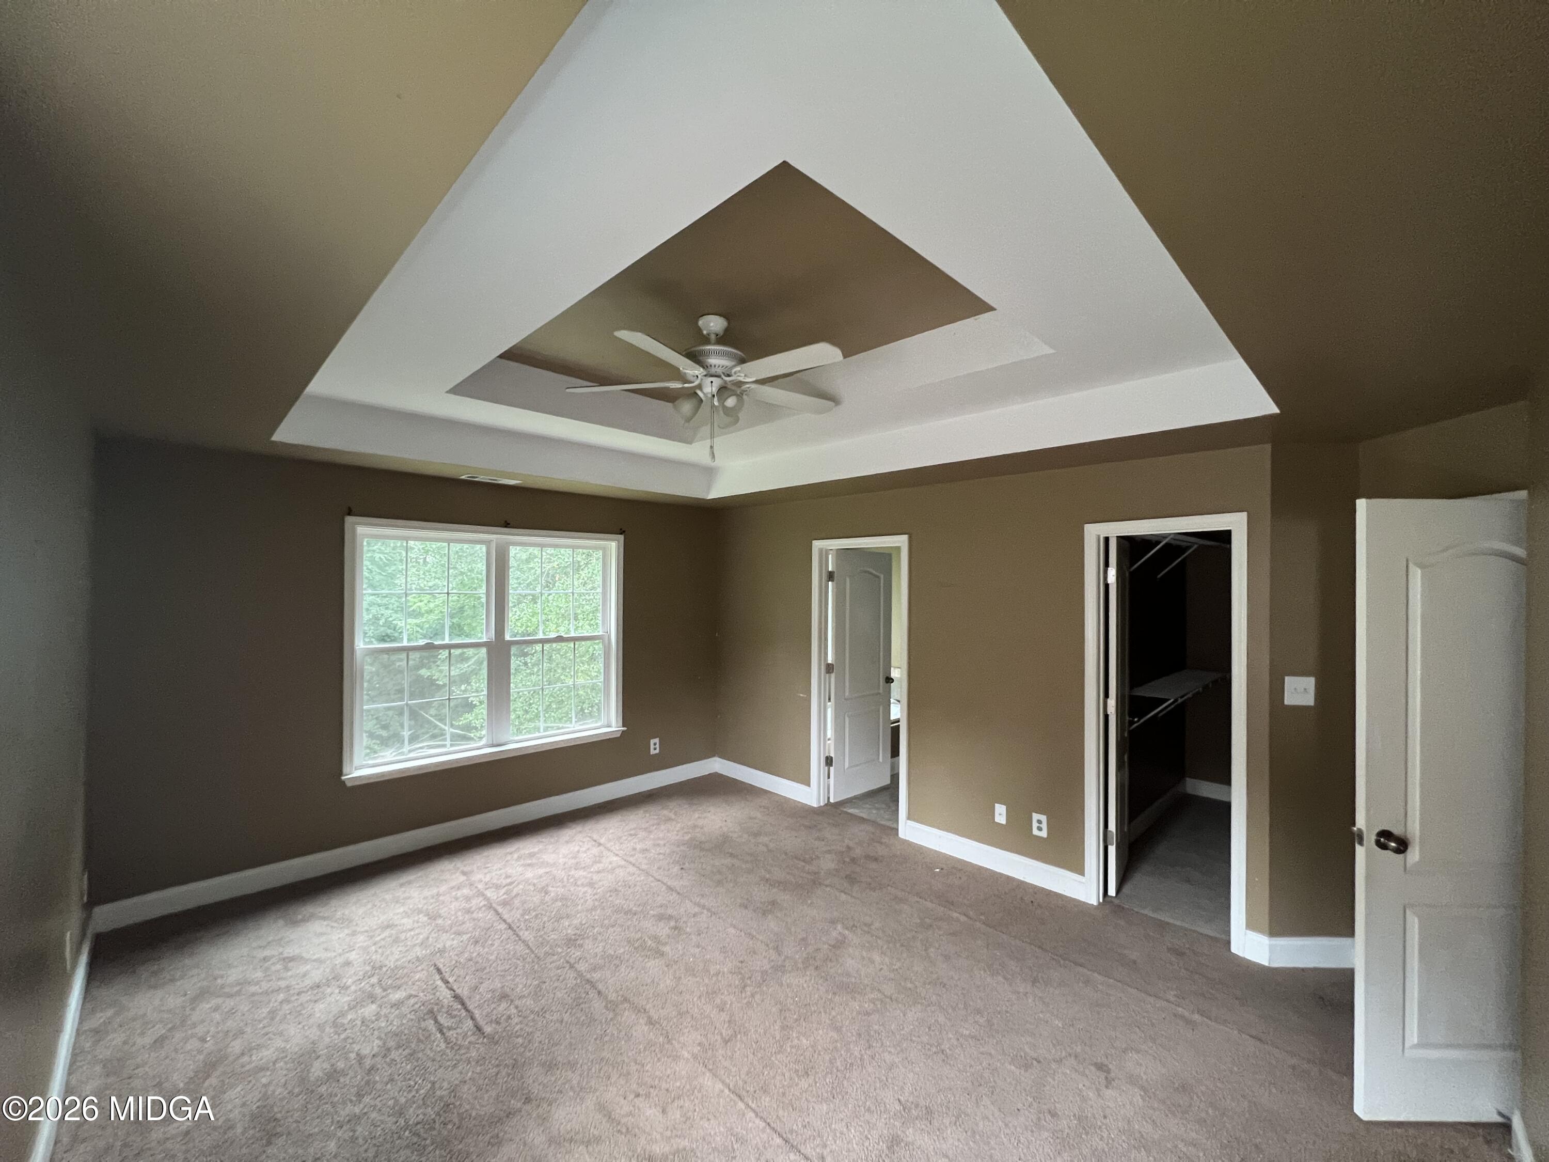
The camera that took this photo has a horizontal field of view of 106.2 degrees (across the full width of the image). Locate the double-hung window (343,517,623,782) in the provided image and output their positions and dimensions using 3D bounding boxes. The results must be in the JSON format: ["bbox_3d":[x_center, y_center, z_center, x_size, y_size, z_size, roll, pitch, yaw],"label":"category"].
[{"bbox_3d":[-1.961,0.445,4.207,1.900,1.663,0.090,1,0,-42],"label":"double-hung window"}]

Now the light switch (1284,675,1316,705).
[{"bbox_3d":[2.462,0.517,2.725,0.125,0.124,0.009,0,0,1],"label":"light switch"}]

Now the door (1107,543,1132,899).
[{"bbox_3d":[2.105,0.766,3.536,0.036,2.030,0.610,0,0,38],"label":"door"}]

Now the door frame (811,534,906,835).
[{"bbox_3d":[0.660,0.734,4.396,0.876,2.110,0.130,0,0,44],"label":"door frame"}]

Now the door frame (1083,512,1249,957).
[{"bbox_3d":[2.043,0.739,3.064,0.722,2.110,0.130,0,0,44],"label":"door frame"}]

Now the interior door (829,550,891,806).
[{"bbox_3d":[0.752,0.762,4.900,0.710,2.030,0.036,1,0,-40],"label":"interior door"}]

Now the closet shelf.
[{"bbox_3d":[3.051,0.877,4.336,1.656,0.260,0.290,1,0,-43],"label":"closet shelf"}]

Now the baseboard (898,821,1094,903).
[{"bbox_3d":[1.335,1.728,3.654,1.132,0.127,0.016,0,0,44],"label":"baseboard"}]

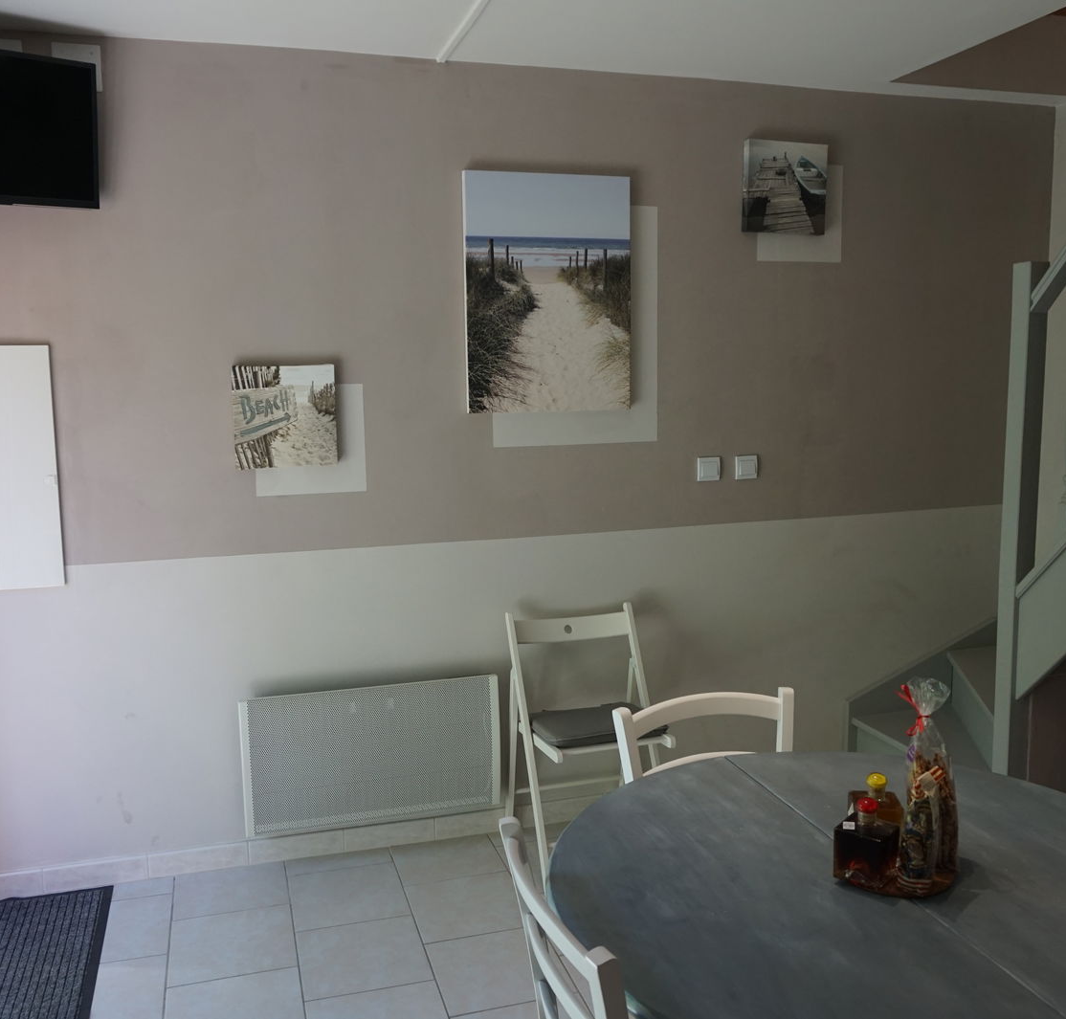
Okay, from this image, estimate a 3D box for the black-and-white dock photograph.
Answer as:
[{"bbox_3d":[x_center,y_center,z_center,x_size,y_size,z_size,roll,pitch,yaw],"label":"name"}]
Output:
[{"bbox_3d":[0.857,-1.086,3.468,0.299,0.301,0.040,-3,8,-16],"label":"black-and-white dock photograph"}]

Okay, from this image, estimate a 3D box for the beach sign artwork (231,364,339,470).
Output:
[{"bbox_3d":[-0.747,-0.281,3.086,0.299,0.305,0.040,-3,8,-16],"label":"beach sign artwork"}]

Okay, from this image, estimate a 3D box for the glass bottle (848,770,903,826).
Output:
[{"bbox_3d":[0.569,0.496,1.694,0.074,0.130,0.074,0,8,7],"label":"glass bottle"}]

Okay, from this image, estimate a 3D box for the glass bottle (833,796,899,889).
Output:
[{"bbox_3d":[0.525,0.510,1.600,0.076,0.130,0.073,5,9,36],"label":"glass bottle"}]

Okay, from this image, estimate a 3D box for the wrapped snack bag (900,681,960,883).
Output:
[{"bbox_3d":[0.619,0.419,1.590,0.088,0.310,0.072,1,8,14],"label":"wrapped snack bag"}]

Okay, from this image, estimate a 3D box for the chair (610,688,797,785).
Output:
[{"bbox_3d":[0.432,0.852,1.978,0.430,0.860,0.480,-3,8,-16],"label":"chair"}]

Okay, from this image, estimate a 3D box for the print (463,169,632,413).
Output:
[{"bbox_3d":[0.054,-0.688,3.276,0.545,0.742,0.040,-3,8,-16],"label":"print"}]

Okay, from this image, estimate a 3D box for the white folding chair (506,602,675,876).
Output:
[{"bbox_3d":[0.192,0.736,3.207,0.440,0.770,0.490,-3,8,-18],"label":"white folding chair"}]

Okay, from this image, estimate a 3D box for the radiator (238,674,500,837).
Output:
[{"bbox_3d":[-0.510,0.772,3.267,0.805,0.434,0.090,-3,8,-16],"label":"radiator"}]

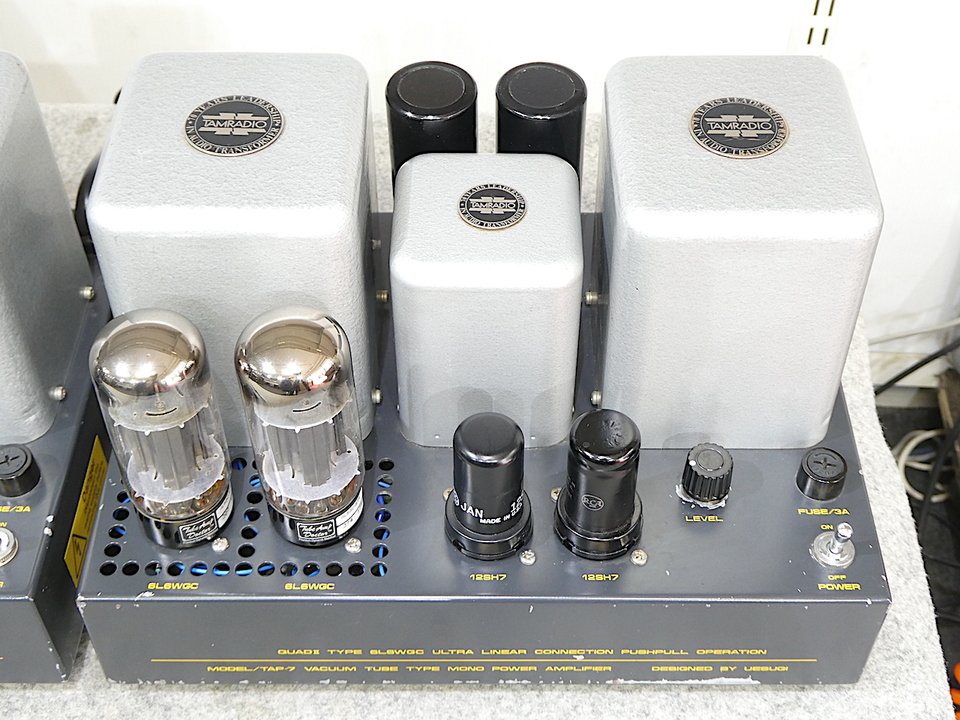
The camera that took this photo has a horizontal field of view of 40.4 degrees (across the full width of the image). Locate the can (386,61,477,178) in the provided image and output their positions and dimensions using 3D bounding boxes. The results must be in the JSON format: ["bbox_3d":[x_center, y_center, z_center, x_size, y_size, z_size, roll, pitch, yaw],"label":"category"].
[{"bbox_3d":[-0.018,-0.074,0.538,0.035,0.092,0.035,0,47,0],"label":"can"}]

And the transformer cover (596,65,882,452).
[{"bbox_3d":[0.090,-0.041,0.492,0.088,0.114,0.099,0,47,0],"label":"transformer cover"}]

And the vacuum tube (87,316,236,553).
[{"bbox_3d":[-0.107,0.022,0.444,0.037,0.097,0.037,0,47,0],"label":"vacuum tube"}]

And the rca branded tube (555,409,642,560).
[{"bbox_3d":[0.043,0.042,0.456,0.032,0.052,0.032,0,47,0],"label":"rca branded tube"}]

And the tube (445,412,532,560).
[{"bbox_3d":[0.003,0.042,0.457,0.032,0.051,0.032,0,47,0],"label":"tube"}]

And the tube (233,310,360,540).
[{"bbox_3d":[-0.059,0.023,0.444,0.037,0.097,0.037,0,47,0],"label":"tube"}]

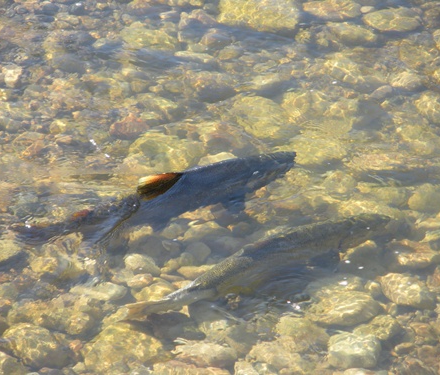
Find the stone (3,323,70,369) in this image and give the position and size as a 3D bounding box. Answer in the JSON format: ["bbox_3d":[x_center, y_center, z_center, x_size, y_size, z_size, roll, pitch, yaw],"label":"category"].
[{"bbox_3d":[-0.427,0.367,6.044,0.158,0.100,0.126,0,30,0],"label":"stone"}]

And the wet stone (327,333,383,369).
[{"bbox_3d":[0.313,0.379,6.041,0.121,0.079,0.097,0,30,0],"label":"wet stone"}]

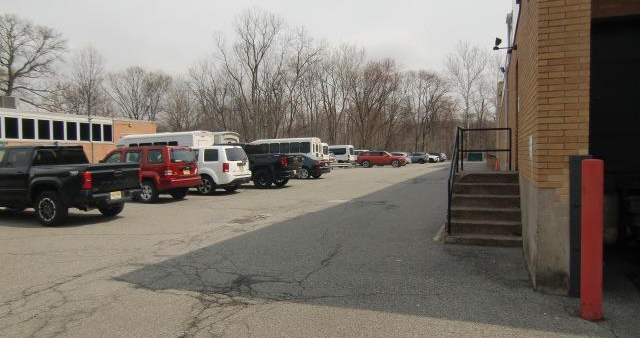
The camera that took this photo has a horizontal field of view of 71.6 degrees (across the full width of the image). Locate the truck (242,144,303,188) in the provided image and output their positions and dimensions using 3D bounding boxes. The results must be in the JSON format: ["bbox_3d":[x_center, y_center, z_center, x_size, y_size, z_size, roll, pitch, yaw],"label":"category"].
[{"bbox_3d":[-3.618,-0.133,20.563,5.450,1.880,1.920,0,2,21],"label":"truck"}]

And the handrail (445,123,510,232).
[{"bbox_3d":[3.213,0.080,8.630,1.080,1.950,3.200,0,2,21],"label":"handrail"}]

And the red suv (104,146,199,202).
[{"bbox_3d":[-6.308,0.121,14.802,4.500,1.780,1.840,0,2,21],"label":"red suv"}]

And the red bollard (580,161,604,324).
[{"bbox_3d":[2.388,0.619,3.892,0.170,1.390,0.170,0,2,21],"label":"red bollard"}]

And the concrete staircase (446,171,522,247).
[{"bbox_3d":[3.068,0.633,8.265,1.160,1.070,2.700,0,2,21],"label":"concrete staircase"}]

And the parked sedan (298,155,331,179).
[{"bbox_3d":[-1.771,-0.157,27.413,4.660,1.460,1.800,0,2,21],"label":"parked sedan"}]

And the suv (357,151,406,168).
[{"bbox_3d":[6.581,-0.999,47.431,4.900,1.740,1.960,0,2,21],"label":"suv"}]

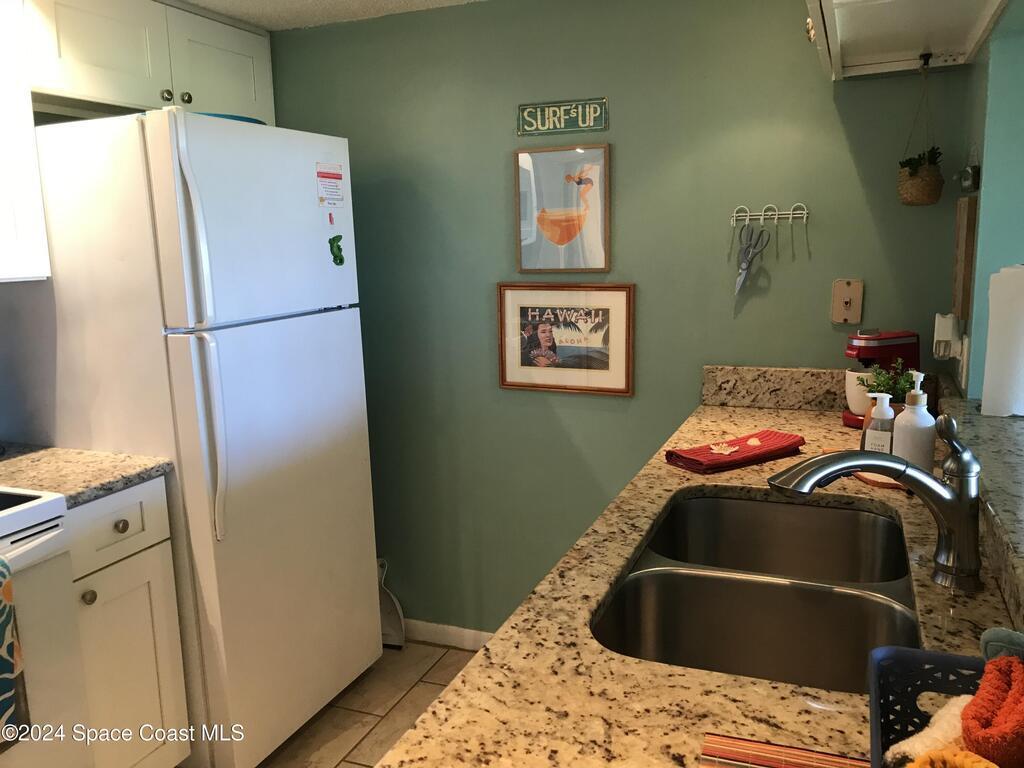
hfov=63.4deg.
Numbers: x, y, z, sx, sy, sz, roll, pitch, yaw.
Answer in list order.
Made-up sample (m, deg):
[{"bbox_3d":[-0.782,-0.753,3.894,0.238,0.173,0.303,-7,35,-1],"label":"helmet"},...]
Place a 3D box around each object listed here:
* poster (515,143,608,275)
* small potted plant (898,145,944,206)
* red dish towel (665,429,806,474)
[{"bbox_3d":[0.151,-0.507,2.428,0.289,0.358,0.020,3,11,22],"label":"poster"},{"bbox_3d":[0.992,-0.501,2.006,0.110,0.145,0.110,3,11,22],"label":"small potted plant"},{"bbox_3d":[0.493,0.145,1.822,0.338,0.024,0.120,-9,12,-35],"label":"red dish towel"}]

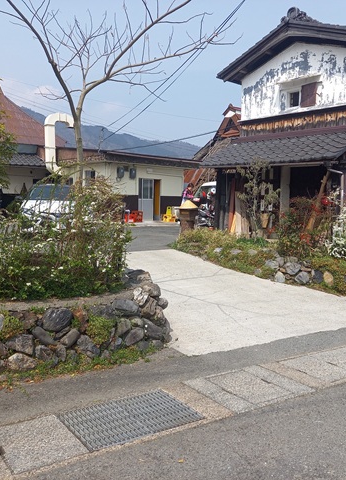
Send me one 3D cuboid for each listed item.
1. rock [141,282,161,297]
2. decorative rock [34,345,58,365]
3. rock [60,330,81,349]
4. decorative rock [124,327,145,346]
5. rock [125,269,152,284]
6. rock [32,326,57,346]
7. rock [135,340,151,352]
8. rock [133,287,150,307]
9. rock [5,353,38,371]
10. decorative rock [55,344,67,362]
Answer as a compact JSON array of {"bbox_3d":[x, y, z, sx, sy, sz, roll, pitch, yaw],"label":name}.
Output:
[{"bbox_3d":[-0.249,0.574,5.360,0.180,0.150,0.210,6,8,45],"label":"rock"},{"bbox_3d":[-1.250,1.122,4.530,0.220,0.180,0.170,-2,6,-25],"label":"decorative rock"},{"bbox_3d":[-1.023,0.988,4.625,0.207,0.184,0.176,-2,6,-35],"label":"rock"},{"bbox_3d":[-0.449,1.125,5.389,0.259,0.215,0.175,-2,6,-23],"label":"decorative rock"},{"bbox_3d":[-0.448,0.474,6.000,0.320,0.190,0.250,-3,7,-35],"label":"rock"},{"bbox_3d":[-1.369,1.028,4.925,0.258,0.196,0.160,-2,6,-23],"label":"rock"},{"bbox_3d":[-0.324,1.154,5.030,0.161,0.109,0.119,-2,6,-35],"label":"rock"},{"bbox_3d":[-0.354,0.636,5.200,0.160,0.200,0.170,6,8,45],"label":"rock"},{"bbox_3d":[-1.413,1.139,4.325,0.278,0.139,0.177,-2,6,-35],"label":"rock"},{"bbox_3d":[-1.102,1.122,4.570,0.115,0.170,0.120,-2,6,-25],"label":"decorative rock"}]

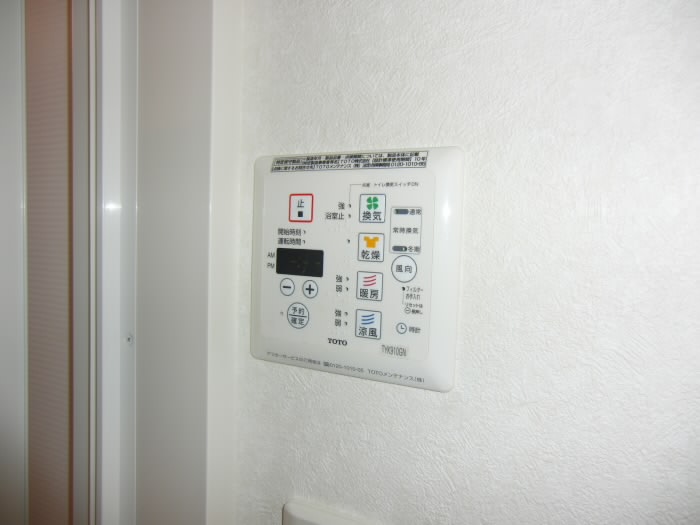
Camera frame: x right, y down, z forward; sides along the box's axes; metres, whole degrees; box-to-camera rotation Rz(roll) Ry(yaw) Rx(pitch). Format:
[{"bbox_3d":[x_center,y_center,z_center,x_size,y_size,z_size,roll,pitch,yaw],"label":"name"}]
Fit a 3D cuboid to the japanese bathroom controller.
[{"bbox_3d":[-0.004,0.001,0.266,0.124,0.123,0.010,4,4,25],"label":"japanese bathroom controller"}]

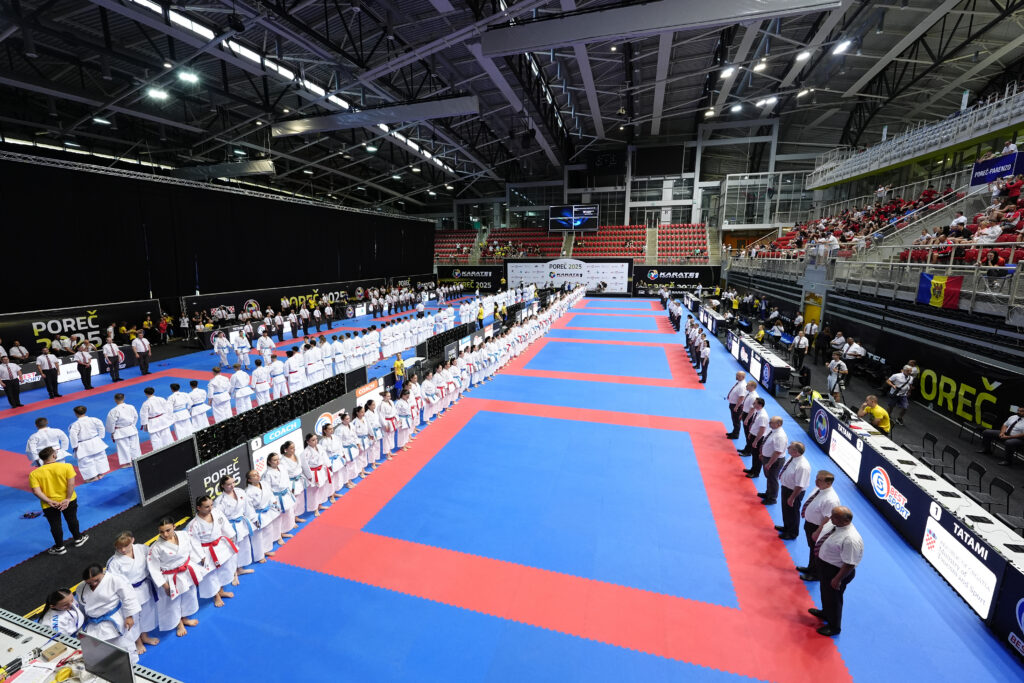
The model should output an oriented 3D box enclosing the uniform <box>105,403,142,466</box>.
[{"bbox_3d":[-9.245,2.142,9.555,0.402,1.429,0.584,3,12,17],"label":"uniform"}]

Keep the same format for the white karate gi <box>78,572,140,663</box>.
[{"bbox_3d":[-4.534,3.198,4.509,0.384,1.258,0.545,5,13,25],"label":"white karate gi"}]

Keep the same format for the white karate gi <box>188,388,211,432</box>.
[{"bbox_3d":[-8.751,1.900,11.167,0.362,1.247,0.523,3,12,17],"label":"white karate gi"}]

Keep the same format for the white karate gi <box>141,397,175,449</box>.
[{"bbox_3d":[-8.811,2.081,9.916,0.364,1.414,0.602,3,12,17],"label":"white karate gi"}]

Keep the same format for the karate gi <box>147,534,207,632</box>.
[{"bbox_3d":[-4.308,3.070,5.144,0.364,1.245,0.589,3,12,17],"label":"karate gi"}]

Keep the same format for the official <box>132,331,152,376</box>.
[{"bbox_3d":[-15.650,0.502,16.909,0.360,1.810,0.540,3,12,17],"label":"official"}]

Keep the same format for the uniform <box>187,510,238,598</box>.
[{"bbox_3d":[-4.176,2.966,5.635,0.364,1.244,0.532,3,12,17],"label":"uniform"}]

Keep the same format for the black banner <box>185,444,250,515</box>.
[{"bbox_3d":[-5.672,2.720,7.820,0.051,1.040,1.212,3,12,17],"label":"black banner"}]

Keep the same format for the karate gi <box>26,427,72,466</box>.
[{"bbox_3d":[-9.788,2.448,8.457,0.367,1.377,0.612,3,12,17],"label":"karate gi"}]

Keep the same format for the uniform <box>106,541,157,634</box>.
[{"bbox_3d":[-4.738,3.163,5.028,0.367,1.244,0.510,3,12,17],"label":"uniform"}]

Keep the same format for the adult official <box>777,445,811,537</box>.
[{"bbox_3d":[4.830,2.514,6.806,0.425,1.712,0.527,3,12,17],"label":"adult official"}]

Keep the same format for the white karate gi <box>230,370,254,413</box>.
[{"bbox_3d":[-8.373,1.566,12.376,0.382,1.388,0.563,3,12,17],"label":"white karate gi"}]

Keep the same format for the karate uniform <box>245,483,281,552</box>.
[{"bbox_3d":[-4.165,2.868,6.520,0.357,1.204,0.490,3,12,17],"label":"karate uniform"}]

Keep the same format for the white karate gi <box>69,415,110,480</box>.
[{"bbox_3d":[-9.274,2.318,8.763,0.384,1.433,0.589,3,12,17],"label":"white karate gi"}]

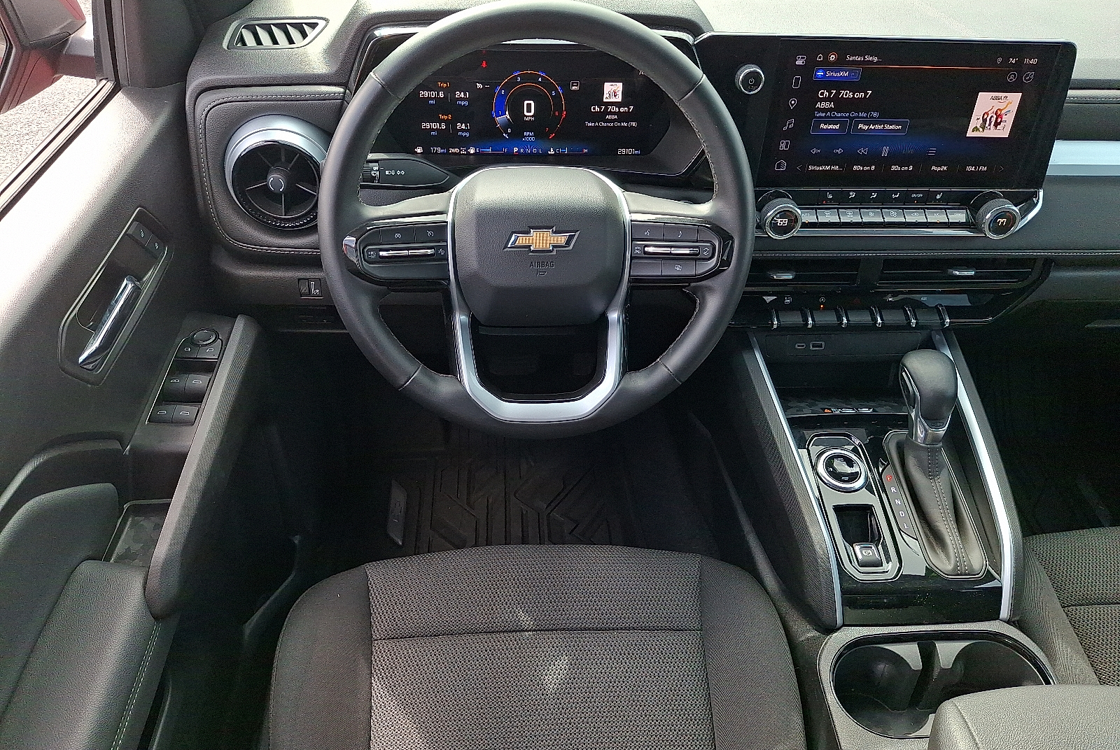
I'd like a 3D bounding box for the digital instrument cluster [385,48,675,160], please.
[{"bbox_3d":[-0.030,-0.262,0.778,0.274,0.103,0.020,-1,34,-5],"label":"digital instrument cluster"}]

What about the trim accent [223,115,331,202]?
[{"bbox_3d":[-0.265,-0.201,0.768,0.104,0.082,0.036,-1,37,-5],"label":"trim accent"}]

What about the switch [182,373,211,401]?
[{"bbox_3d":[-0.371,0.012,0.828,0.021,0.012,0.030,-1,41,-5],"label":"switch"}]

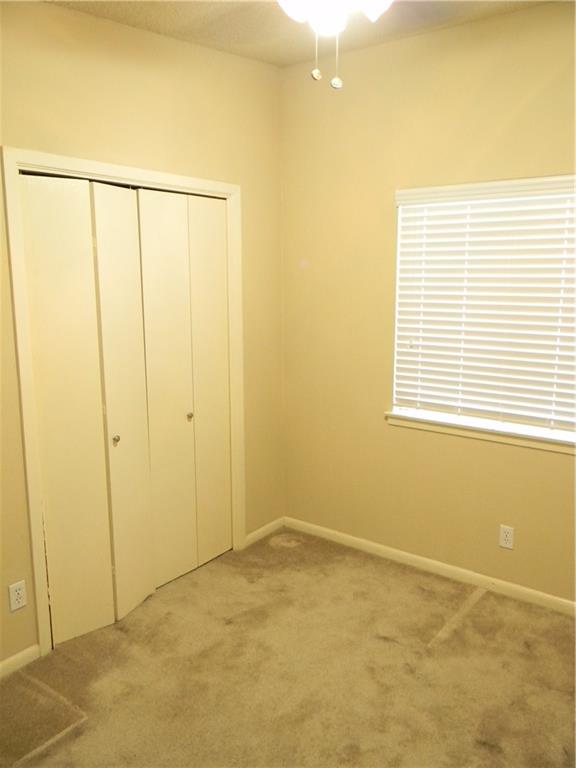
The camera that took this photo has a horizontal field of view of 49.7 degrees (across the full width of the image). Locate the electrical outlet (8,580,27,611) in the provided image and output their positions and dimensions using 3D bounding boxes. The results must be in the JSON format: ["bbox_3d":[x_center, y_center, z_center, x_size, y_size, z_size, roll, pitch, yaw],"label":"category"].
[{"bbox_3d":[-1.136,0.892,2.614,0.012,0.115,0.070,8,13,36],"label":"electrical outlet"}]

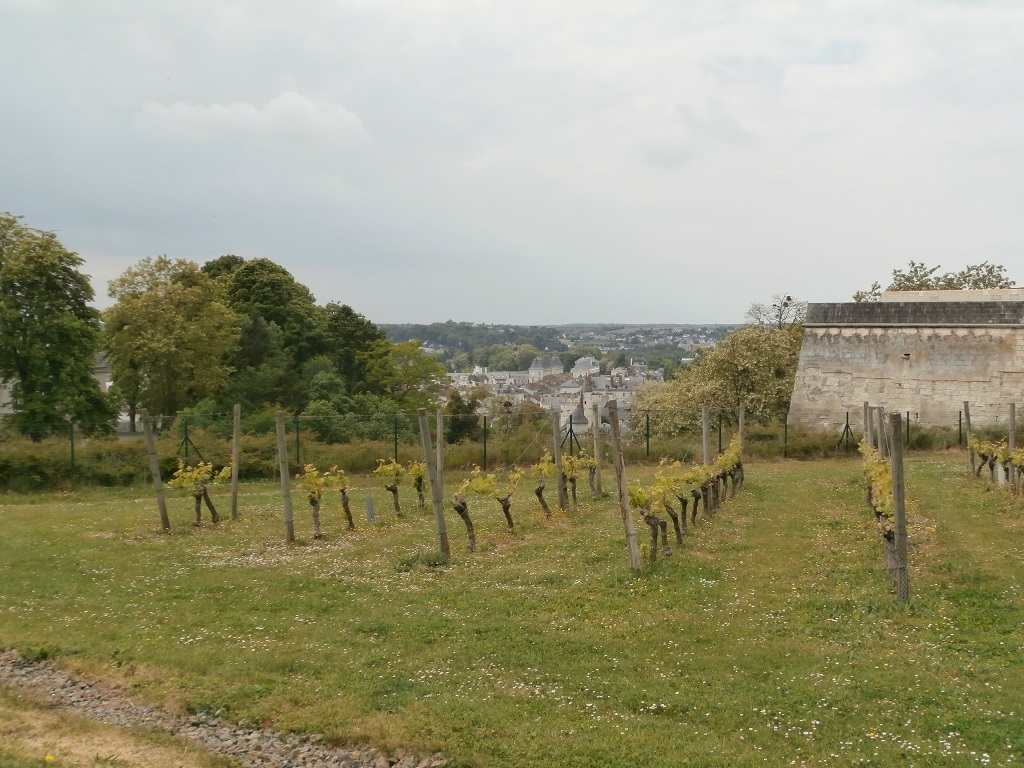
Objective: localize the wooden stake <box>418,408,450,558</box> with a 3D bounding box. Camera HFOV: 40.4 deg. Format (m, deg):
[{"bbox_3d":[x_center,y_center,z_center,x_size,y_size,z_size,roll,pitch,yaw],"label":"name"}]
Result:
[{"bbox_3d":[-0.768,0.991,13.786,0.088,1.512,0.088,-9,5,0],"label":"wooden stake"}]

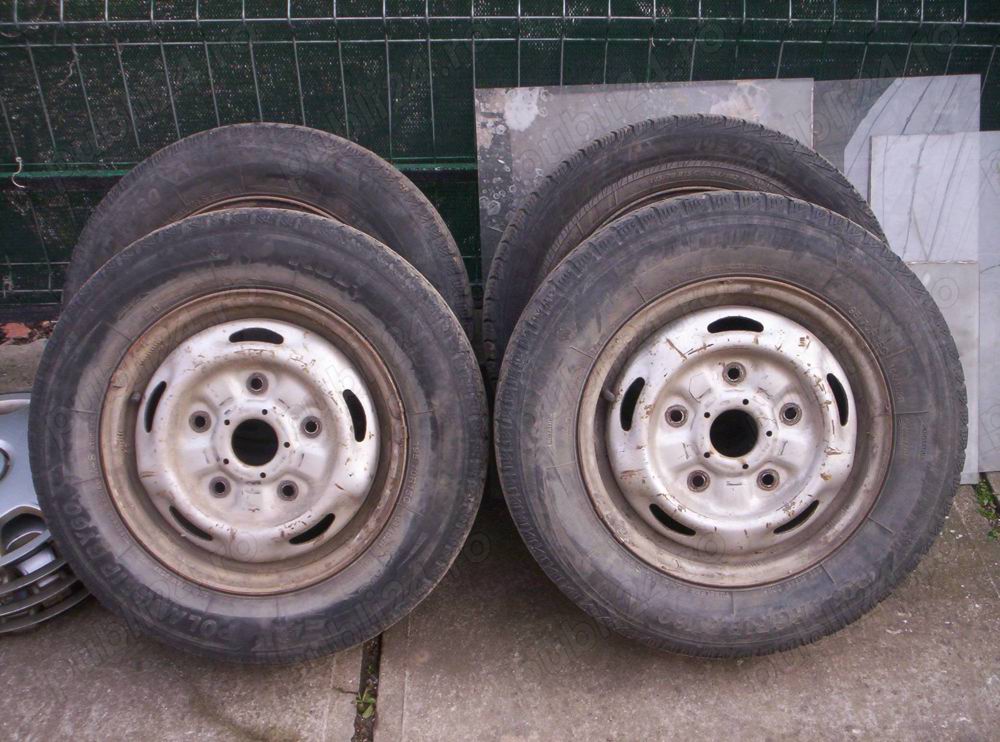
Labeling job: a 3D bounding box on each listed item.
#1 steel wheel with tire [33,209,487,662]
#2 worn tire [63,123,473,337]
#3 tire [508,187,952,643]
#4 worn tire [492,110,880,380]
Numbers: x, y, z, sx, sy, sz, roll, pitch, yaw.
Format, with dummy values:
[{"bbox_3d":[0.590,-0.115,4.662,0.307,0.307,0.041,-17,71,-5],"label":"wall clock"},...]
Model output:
[{"bbox_3d":[-0.331,0.091,1.505,0.645,0.645,0.200,-1,5,1],"label":"steel wheel with tire"},{"bbox_3d":[-0.362,-0.064,1.695,0.645,0.645,0.200,0,4,1],"label":"worn tire"},{"bbox_3d":[0.310,0.073,1.476,0.645,0.645,0.200,-1,8,1],"label":"tire"},{"bbox_3d":[0.294,-0.071,1.671,0.645,0.645,0.200,0,3,1],"label":"worn tire"}]

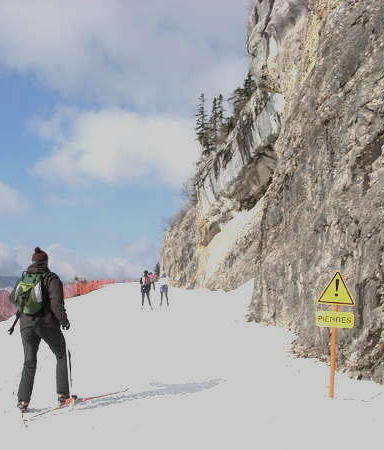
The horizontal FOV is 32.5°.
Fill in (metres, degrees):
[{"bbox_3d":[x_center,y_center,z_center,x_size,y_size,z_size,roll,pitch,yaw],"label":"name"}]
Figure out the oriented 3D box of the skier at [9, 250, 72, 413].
[{"bbox_3d":[-1.652,1.132,7.150,0.640,1.790,0.620,-1,-5,8],"label":"skier"}]

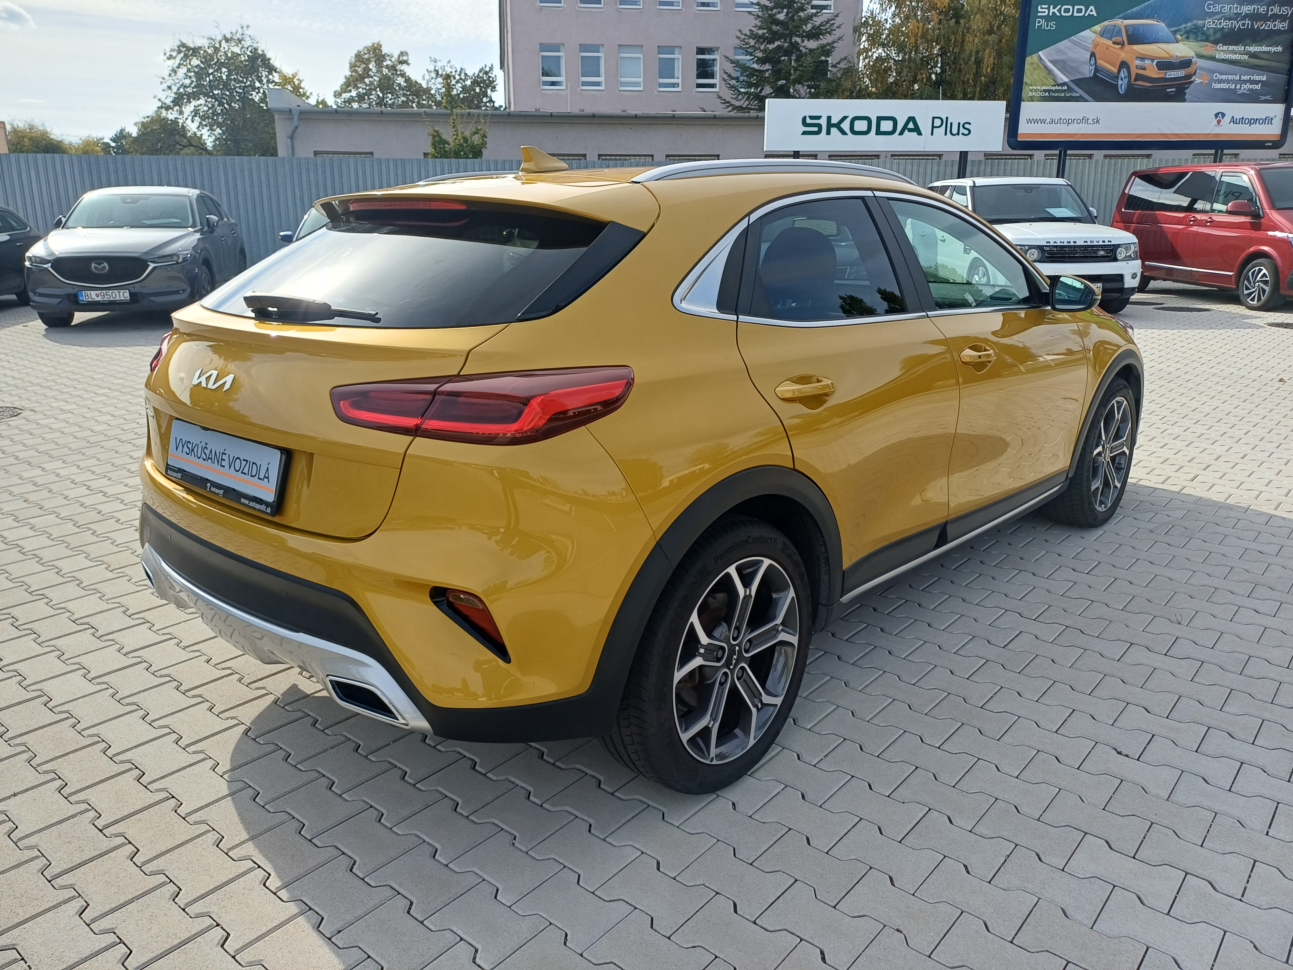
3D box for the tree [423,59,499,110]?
[{"bbox_3d":[-8.194,-15.081,42.762,3.694,8.044,3.694,-3,16,-10],"label":"tree"}]

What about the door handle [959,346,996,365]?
[{"bbox_3d":[1.031,-0.406,2.894,0.060,0.050,0.250,14,22,41],"label":"door handle"}]

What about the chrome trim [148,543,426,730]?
[{"bbox_3d":[-0.919,0.346,2.267,1.380,0.210,0.160,14,22,41],"label":"chrome trim"}]

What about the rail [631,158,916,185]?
[{"bbox_3d":[0.414,-0.822,2.500,0.050,0.085,1.320,13,22,41],"label":"rail"}]

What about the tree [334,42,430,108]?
[{"bbox_3d":[-12.717,-16.129,45.672,5.500,10.180,5.500,-4,15,-14],"label":"tree"}]

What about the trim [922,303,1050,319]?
[{"bbox_3d":[1.126,-0.567,3.024,0.025,0.030,1.000,13,18,40],"label":"trim"}]

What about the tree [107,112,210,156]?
[{"bbox_3d":[-18.819,-11.480,36.558,4.400,5.860,4.400,-7,16,-25],"label":"tree"}]

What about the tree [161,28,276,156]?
[{"bbox_3d":[-16.520,-13.671,37.382,4.622,8.440,4.622,-7,17,-22],"label":"tree"}]

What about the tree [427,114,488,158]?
[{"bbox_3d":[-3.949,-6.136,19.818,1.500,3.860,1.500,-3,15,-10],"label":"tree"}]

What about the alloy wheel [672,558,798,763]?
[{"bbox_3d":[0.164,0.401,2.272,0.180,0.490,0.490,14,22,41],"label":"alloy wheel"}]

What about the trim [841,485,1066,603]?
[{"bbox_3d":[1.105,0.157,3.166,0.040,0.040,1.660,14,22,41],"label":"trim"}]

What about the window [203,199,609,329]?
[{"bbox_3d":[-0.638,-0.551,2.249,1.250,0.130,0.550,13,50,41],"label":"window"}]

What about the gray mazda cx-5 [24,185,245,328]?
[{"bbox_3d":[-6.660,-3.160,12.500,1.840,1.675,4.550,-4,17,-13],"label":"gray mazda cx-5"}]

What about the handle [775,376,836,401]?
[{"bbox_3d":[0.367,-0.220,2.145,0.045,0.048,0.228,13,16,41],"label":"handle"}]

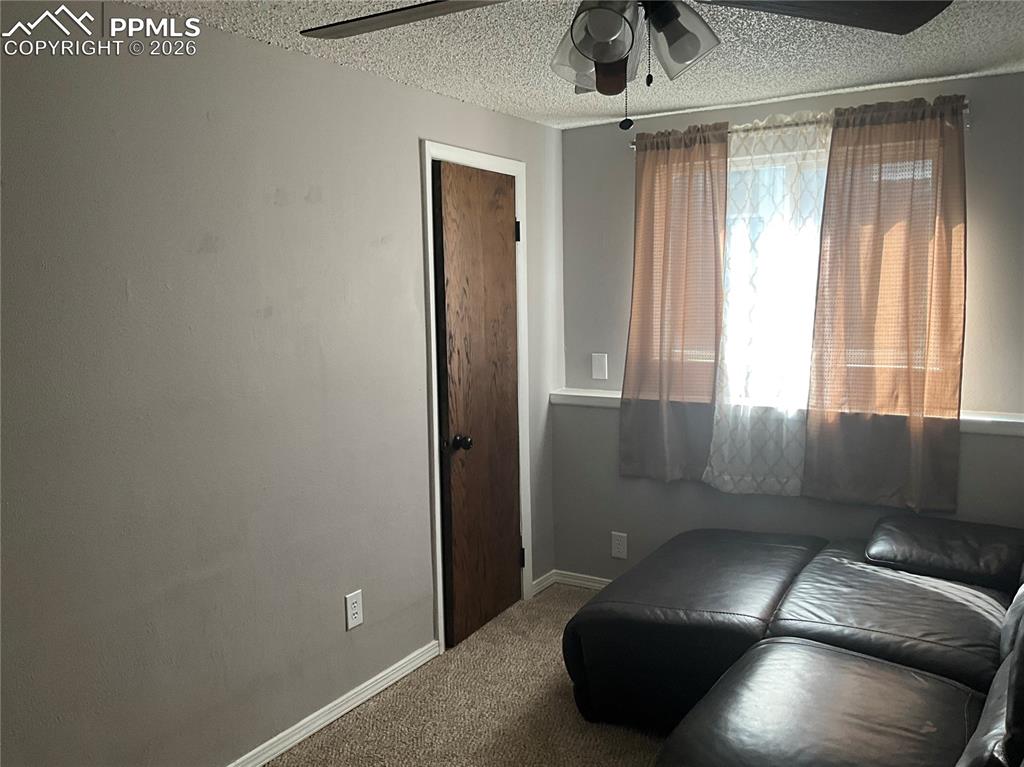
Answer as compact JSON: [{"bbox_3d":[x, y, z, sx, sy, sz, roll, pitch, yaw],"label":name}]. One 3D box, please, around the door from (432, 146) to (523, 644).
[{"bbox_3d":[-0.138,0.085,3.782,0.045,2.010,0.615,3,8,29],"label":"door"}]

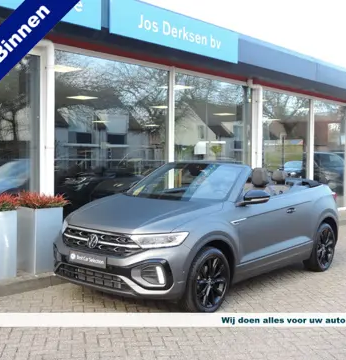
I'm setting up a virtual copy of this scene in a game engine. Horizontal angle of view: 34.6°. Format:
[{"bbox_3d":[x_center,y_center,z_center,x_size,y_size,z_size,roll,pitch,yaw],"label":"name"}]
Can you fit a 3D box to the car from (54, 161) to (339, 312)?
[{"bbox_3d":[0.538,0.537,6.980,1.840,1.490,4.270,1,2,39],"label":"car"}]

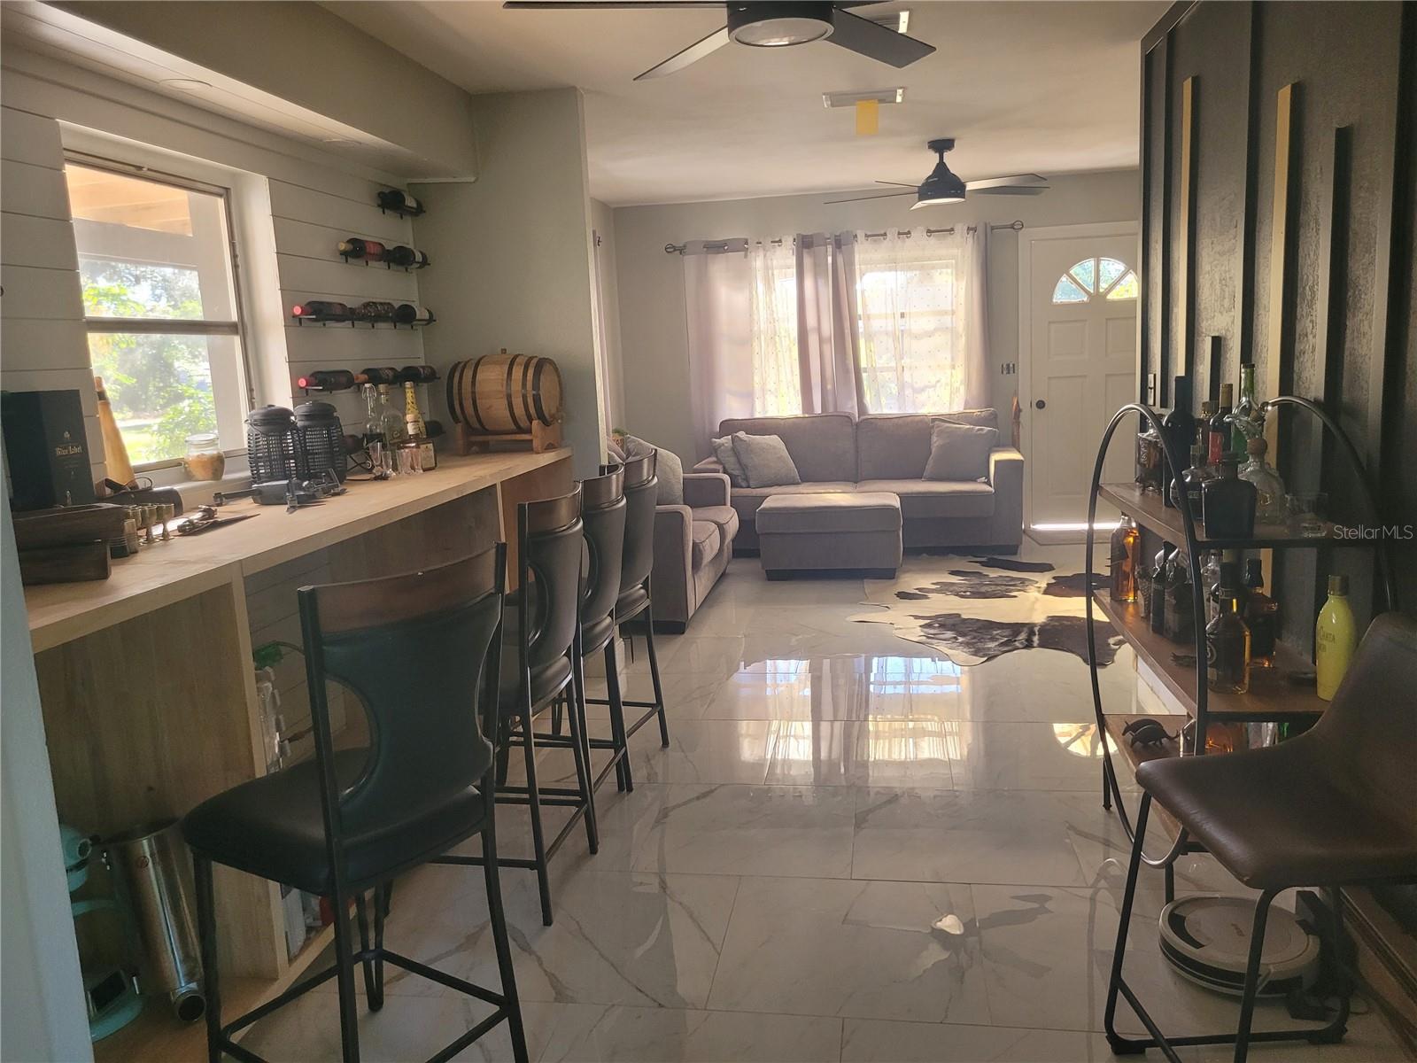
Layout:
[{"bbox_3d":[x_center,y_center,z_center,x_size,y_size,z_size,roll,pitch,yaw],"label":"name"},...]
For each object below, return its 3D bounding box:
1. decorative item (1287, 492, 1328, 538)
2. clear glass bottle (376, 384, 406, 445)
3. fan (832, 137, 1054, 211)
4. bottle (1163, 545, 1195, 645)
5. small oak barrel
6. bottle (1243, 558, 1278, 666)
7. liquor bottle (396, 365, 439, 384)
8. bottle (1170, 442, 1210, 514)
[{"bbox_3d":[1.294,-0.038,2.300,0.088,0.085,0.088,-1,10,9],"label":"decorative item"},{"bbox_3d":[-1.236,-0.399,4.120,0.098,0.310,0.085,-10,12,-38],"label":"clear glass bottle"},{"bbox_3d":[1.291,-1.970,5.870,1.270,0.350,1.240,-1,10,9],"label":"fan"},{"bbox_3d":[1.198,0.163,2.696,0.078,0.225,0.080,-3,9,-2],"label":"bottle"},{"bbox_3d":[-0.890,-0.621,4.682,0.435,0.362,0.335,-1,10,11],"label":"small oak barrel"},{"bbox_3d":[1.296,0.187,2.497,0.080,0.248,0.080,3,11,30],"label":"bottle"},{"bbox_3d":[-1.193,-0.631,4.308,0.076,0.076,0.300,-1,10,9],"label":"liquor bottle"},{"bbox_3d":[1.147,-0.120,2.501,0.115,0.178,0.090,5,12,38],"label":"bottle"}]

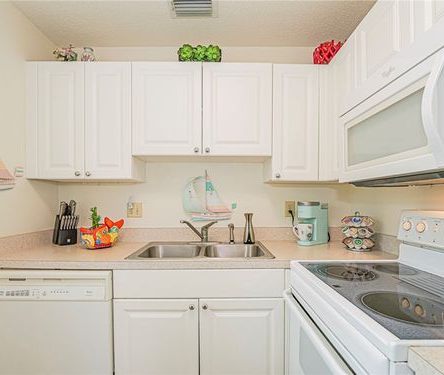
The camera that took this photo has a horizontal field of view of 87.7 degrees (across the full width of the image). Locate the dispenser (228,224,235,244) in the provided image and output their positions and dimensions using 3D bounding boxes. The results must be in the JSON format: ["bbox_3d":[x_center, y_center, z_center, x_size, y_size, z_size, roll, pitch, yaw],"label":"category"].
[{"bbox_3d":[0.072,0.323,1.670,0.045,0.155,0.055,0,-1,20],"label":"dispenser"}]

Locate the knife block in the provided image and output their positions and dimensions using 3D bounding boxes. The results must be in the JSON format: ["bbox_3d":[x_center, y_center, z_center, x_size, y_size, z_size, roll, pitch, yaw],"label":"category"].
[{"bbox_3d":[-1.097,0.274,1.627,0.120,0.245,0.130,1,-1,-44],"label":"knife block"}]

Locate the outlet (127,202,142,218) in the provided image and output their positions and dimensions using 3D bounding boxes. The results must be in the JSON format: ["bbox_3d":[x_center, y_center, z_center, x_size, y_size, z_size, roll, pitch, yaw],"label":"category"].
[{"bbox_3d":[-0.682,0.177,1.799,0.116,0.117,0.012,0,-1,-1],"label":"outlet"}]

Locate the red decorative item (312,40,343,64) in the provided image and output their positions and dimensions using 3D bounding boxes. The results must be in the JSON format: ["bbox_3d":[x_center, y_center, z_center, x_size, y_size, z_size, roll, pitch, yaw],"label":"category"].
[{"bbox_3d":[0.762,-0.918,1.651,0.230,0.225,0.230,0,-1,-1],"label":"red decorative item"}]

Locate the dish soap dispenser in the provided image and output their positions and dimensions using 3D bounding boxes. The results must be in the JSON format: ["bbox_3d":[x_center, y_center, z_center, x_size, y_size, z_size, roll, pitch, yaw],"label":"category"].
[{"bbox_3d":[0.192,0.292,1.687,0.083,0.225,0.083,0,-1,-1],"label":"dish soap dispenser"}]

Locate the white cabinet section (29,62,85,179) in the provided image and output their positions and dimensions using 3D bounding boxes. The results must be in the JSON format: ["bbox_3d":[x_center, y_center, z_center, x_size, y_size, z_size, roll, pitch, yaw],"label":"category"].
[{"bbox_3d":[-1.076,-0.429,1.655,0.366,0.765,0.320,0,-2,-1],"label":"white cabinet section"}]

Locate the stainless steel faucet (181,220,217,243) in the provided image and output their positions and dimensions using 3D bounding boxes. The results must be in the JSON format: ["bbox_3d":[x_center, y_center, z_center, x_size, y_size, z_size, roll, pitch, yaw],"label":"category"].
[{"bbox_3d":[-0.169,0.319,1.633,0.250,0.165,0.110,1,-1,-42],"label":"stainless steel faucet"}]

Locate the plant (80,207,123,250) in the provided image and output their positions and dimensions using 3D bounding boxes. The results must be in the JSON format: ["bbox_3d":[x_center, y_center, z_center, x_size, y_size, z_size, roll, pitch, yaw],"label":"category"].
[{"bbox_3d":[-0.799,0.262,1.575,0.260,0.270,0.145,1,-1,-26],"label":"plant"}]

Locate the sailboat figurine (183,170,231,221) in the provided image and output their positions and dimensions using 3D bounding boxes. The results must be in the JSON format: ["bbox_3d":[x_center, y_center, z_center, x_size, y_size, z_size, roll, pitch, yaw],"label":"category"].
[{"bbox_3d":[-0.116,0.066,1.801,0.375,0.400,0.030,0,-1,-1],"label":"sailboat figurine"}]

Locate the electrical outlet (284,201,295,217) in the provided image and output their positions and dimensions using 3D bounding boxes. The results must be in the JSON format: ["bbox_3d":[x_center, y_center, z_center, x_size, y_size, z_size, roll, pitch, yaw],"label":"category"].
[{"bbox_3d":[0.536,0.172,1.814,0.077,0.119,0.010,0,-1,-1],"label":"electrical outlet"}]

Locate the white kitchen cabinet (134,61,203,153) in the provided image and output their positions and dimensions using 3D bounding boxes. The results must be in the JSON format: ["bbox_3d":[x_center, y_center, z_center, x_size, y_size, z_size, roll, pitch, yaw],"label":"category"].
[{"bbox_3d":[-0.356,-0.503,1.663,0.457,0.610,0.318,0,-1,-1],"label":"white kitchen cabinet"}]

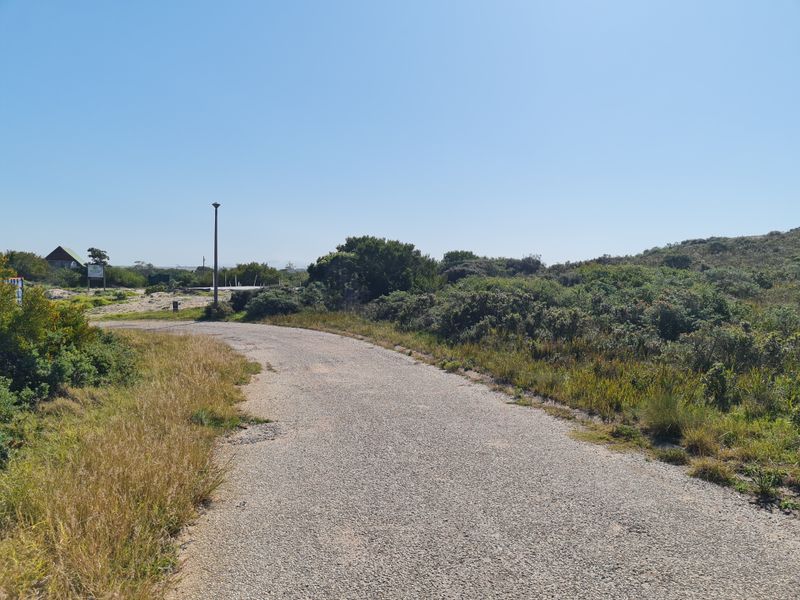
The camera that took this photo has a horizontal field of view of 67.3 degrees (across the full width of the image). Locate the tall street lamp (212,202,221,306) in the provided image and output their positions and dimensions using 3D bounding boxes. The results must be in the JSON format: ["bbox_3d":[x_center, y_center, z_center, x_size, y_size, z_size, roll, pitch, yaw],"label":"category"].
[{"bbox_3d":[-6.963,-1.584,22.800,0.330,4.190,0.330,0,3,-17],"label":"tall street lamp"}]

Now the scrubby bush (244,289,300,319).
[{"bbox_3d":[-4.626,0.118,21.800,1.950,1.070,1.700,0,3,-12],"label":"scrubby bush"}]

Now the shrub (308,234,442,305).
[{"bbox_3d":[-1.125,-1.188,25.500,5.200,3.010,4.400,1,3,-3],"label":"shrub"}]

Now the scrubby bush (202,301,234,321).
[{"bbox_3d":[-6.403,0.344,21.200,1.100,0.650,1.050,0,3,-17],"label":"scrubby bush"}]

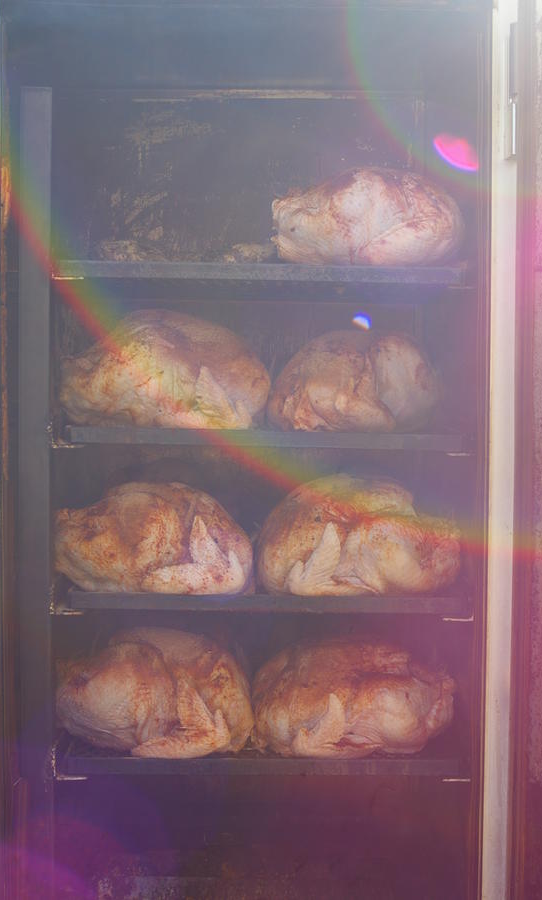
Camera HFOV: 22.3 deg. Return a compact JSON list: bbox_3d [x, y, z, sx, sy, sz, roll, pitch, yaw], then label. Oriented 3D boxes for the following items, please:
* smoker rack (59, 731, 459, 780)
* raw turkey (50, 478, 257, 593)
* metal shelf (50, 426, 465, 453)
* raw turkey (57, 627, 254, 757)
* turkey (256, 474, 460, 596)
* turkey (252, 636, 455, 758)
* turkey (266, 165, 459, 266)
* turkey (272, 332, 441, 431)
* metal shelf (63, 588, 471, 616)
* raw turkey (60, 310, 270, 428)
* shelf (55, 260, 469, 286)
[{"bbox_3d":[-0.020,0.512,2.572,0.655,0.030,0.580,1,3,-2],"label":"smoker rack"},{"bbox_3d":[-0.205,0.141,2.396,0.344,0.176,0.250,1,3,-2],"label":"raw turkey"},{"bbox_3d":[-0.016,-0.032,2.543,0.655,0.030,0.580,1,3,-2],"label":"metal shelf"},{"bbox_3d":[-0.203,0.406,2.411,0.346,0.194,0.250,1,3,-2],"label":"raw turkey"},{"bbox_3d":[0.152,0.138,2.407,0.357,0.190,0.250,1,3,-2],"label":"turkey"},{"bbox_3d":[0.144,0.417,2.422,0.356,0.179,0.250,1,3,-2],"label":"turkey"},{"bbox_3d":[0.168,-0.399,2.378,0.333,0.182,0.250,1,3,-2],"label":"turkey"},{"bbox_3d":[0.144,-0.124,2.412,0.305,0.171,0.240,-1,4,-32],"label":"turkey"},{"bbox_3d":[-0.016,0.238,2.558,0.655,0.030,0.580,1,3,-2],"label":"metal shelf"},{"bbox_3d":[-0.183,-0.141,2.381,0.363,0.201,0.250,1,3,-2],"label":"raw turkey"},{"bbox_3d":[-0.023,-0.303,2.528,0.655,0.030,0.580,1,3,-2],"label":"shelf"}]

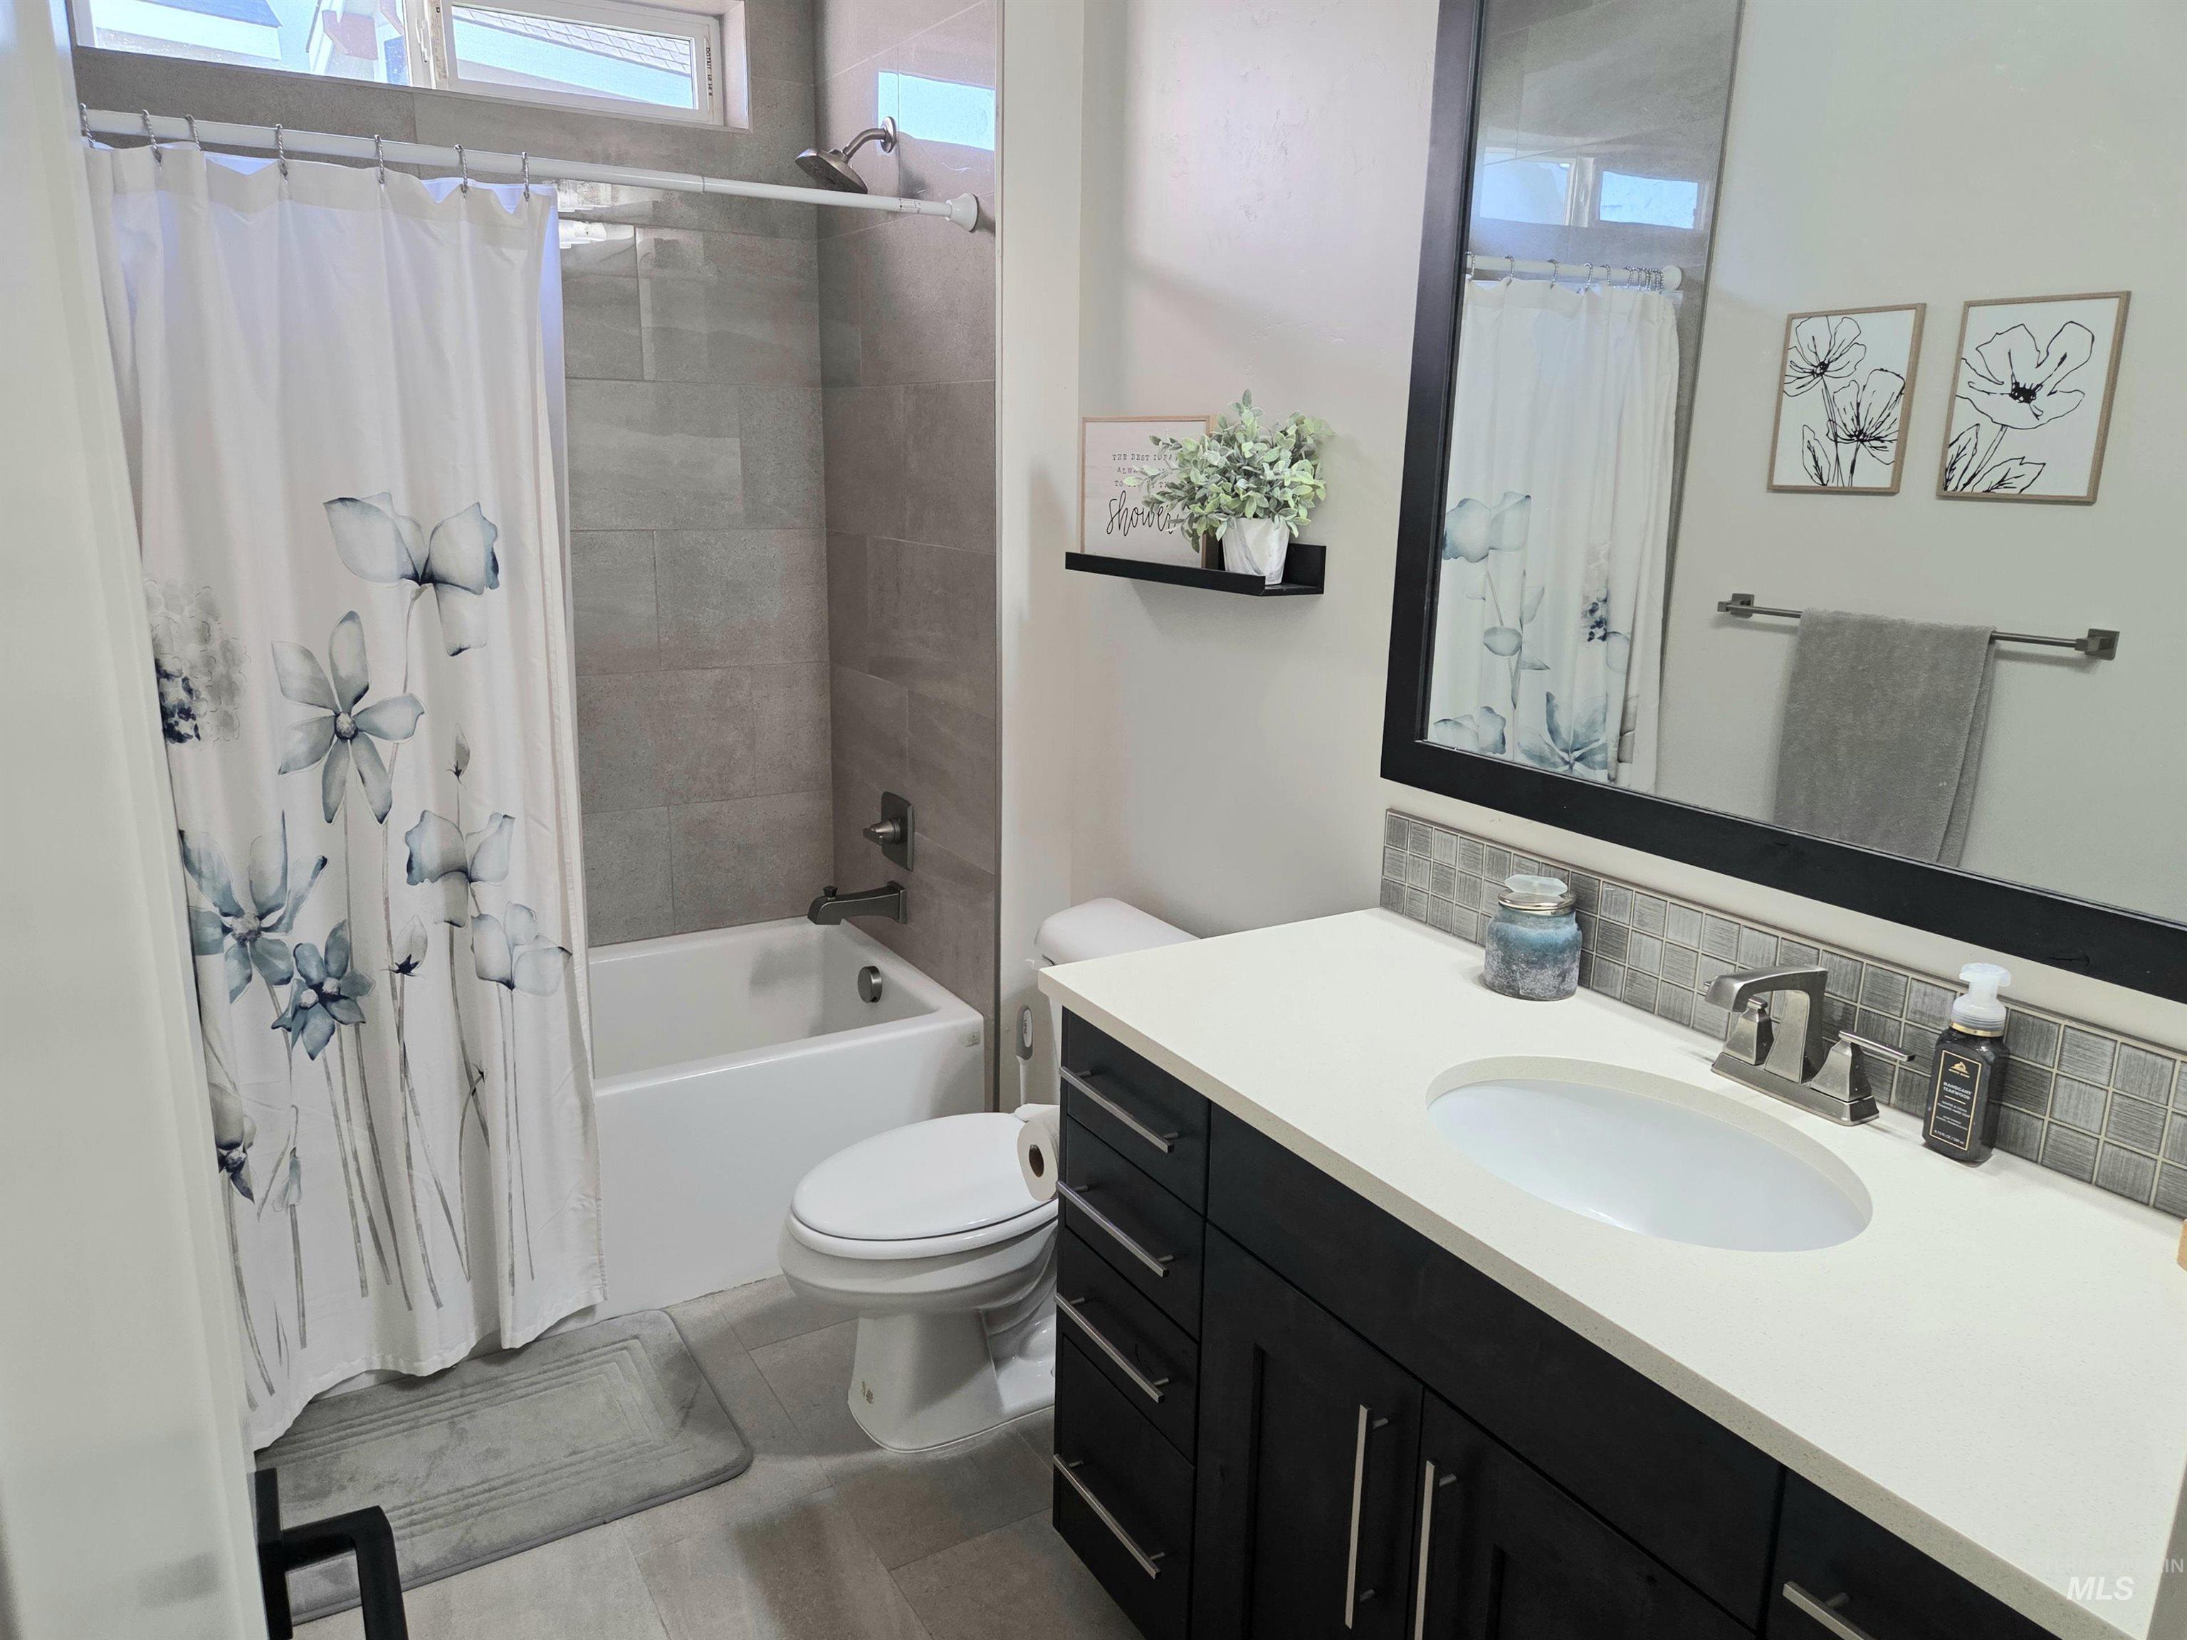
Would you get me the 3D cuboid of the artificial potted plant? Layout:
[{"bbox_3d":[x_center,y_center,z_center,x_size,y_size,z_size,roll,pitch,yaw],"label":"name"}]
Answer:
[{"bbox_3d":[0.197,-0.474,2.086,0.194,0.266,0.241,-7,16,-31],"label":"artificial potted plant"}]

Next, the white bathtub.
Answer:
[{"bbox_3d":[-1.077,0.616,2.854,1.532,0.441,0.729,-7,16,-31],"label":"white bathtub"}]

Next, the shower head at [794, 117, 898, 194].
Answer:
[{"bbox_3d":[-0.461,-1.256,2.724,0.171,0.138,0.121,-7,16,-31],"label":"shower head"}]

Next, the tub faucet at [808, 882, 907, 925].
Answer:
[{"bbox_3d":[-0.503,0.179,3.087,0.189,0.088,0.064,-7,16,-31],"label":"tub faucet"}]

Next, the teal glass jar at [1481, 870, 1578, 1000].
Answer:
[{"bbox_3d":[0.523,0.135,1.737,0.101,0.133,0.101,1,14,0],"label":"teal glass jar"}]

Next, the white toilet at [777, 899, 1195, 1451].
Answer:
[{"bbox_3d":[-0.167,0.595,2.368,0.726,0.756,0.442,-7,16,-31],"label":"white toilet"}]

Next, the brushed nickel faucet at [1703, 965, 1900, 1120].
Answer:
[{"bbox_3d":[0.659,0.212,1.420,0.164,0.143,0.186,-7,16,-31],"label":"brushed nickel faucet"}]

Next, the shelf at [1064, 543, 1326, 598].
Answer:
[{"bbox_3d":[0.139,-0.409,2.278,0.111,0.070,0.549,-7,16,-31],"label":"shelf"}]

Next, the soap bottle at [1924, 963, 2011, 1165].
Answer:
[{"bbox_3d":[0.801,0.217,1.331,0.054,0.181,0.058,-6,16,-25],"label":"soap bottle"}]

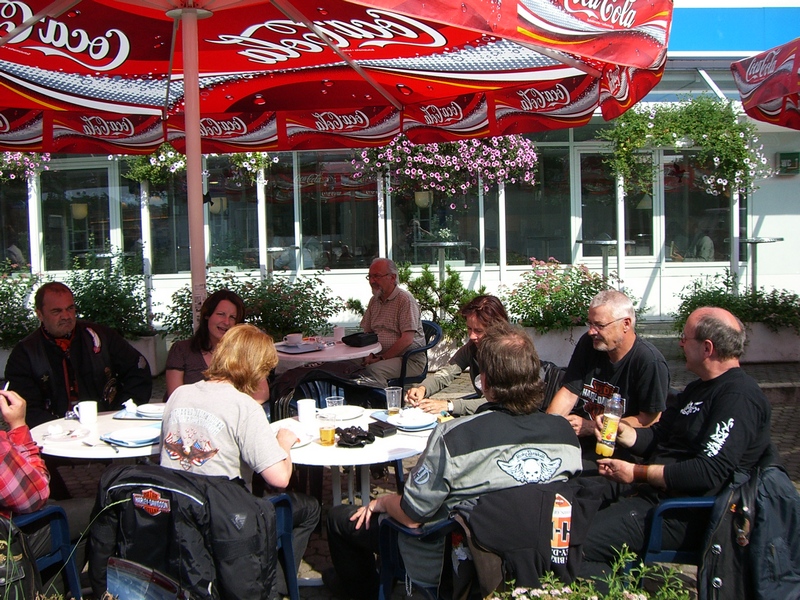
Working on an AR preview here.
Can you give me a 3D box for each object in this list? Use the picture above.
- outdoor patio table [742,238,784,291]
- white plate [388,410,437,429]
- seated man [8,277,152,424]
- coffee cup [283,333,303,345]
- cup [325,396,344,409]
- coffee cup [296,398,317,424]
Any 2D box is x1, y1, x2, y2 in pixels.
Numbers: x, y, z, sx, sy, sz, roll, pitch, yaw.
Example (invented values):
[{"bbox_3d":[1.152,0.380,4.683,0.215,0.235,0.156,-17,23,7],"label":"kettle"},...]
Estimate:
[{"bbox_3d":[3.926,-0.138,9.741,0.660,1.060,0.660,-1,6,0],"label":"outdoor patio table"},{"bbox_3d":[0.054,0.514,3.779,0.213,0.025,0.213,-1,5,0],"label":"white plate"},{"bbox_3d":[-1.488,0.603,4.156,0.640,1.330,0.820,-3,5,-20],"label":"seated man"},{"bbox_3d":[-0.719,0.270,5.901,0.125,0.066,0.105,-1,6,0],"label":"coffee cup"},{"bbox_3d":[-0.286,0.485,3.864,0.078,0.112,0.078,-1,5,0],"label":"cup"},{"bbox_3d":[-0.403,0.481,3.772,0.083,0.099,0.083,-1,6,0],"label":"coffee cup"}]

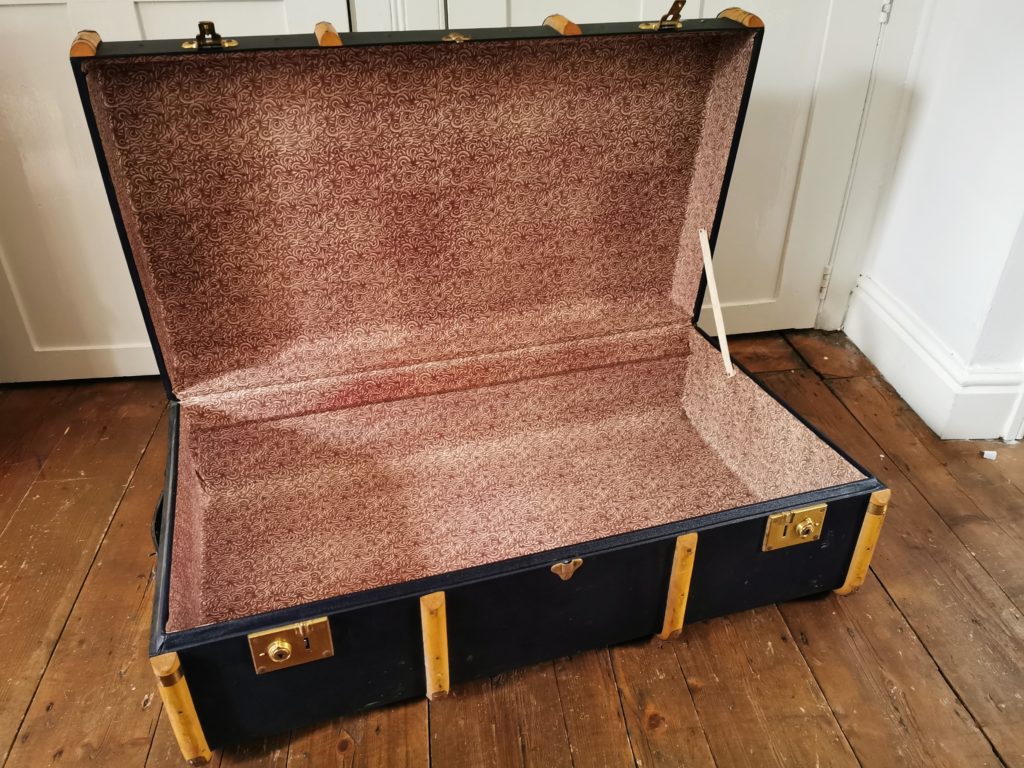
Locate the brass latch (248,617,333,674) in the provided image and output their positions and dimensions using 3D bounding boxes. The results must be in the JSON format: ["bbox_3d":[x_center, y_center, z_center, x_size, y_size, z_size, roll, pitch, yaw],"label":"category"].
[{"bbox_3d":[-0.235,0.286,0.857,0.083,0.059,0.015,-9,32,-15],"label":"brass latch"}]

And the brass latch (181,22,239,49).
[{"bbox_3d":[-0.360,-0.416,0.949,0.066,0.034,0.045,-9,40,-15],"label":"brass latch"}]

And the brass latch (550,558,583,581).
[{"bbox_3d":[0.066,0.223,0.935,0.039,0.028,0.009,-9,32,-15],"label":"brass latch"}]

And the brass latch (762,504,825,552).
[{"bbox_3d":[0.368,0.189,1.025,0.086,0.058,0.015,-9,32,-15],"label":"brass latch"}]

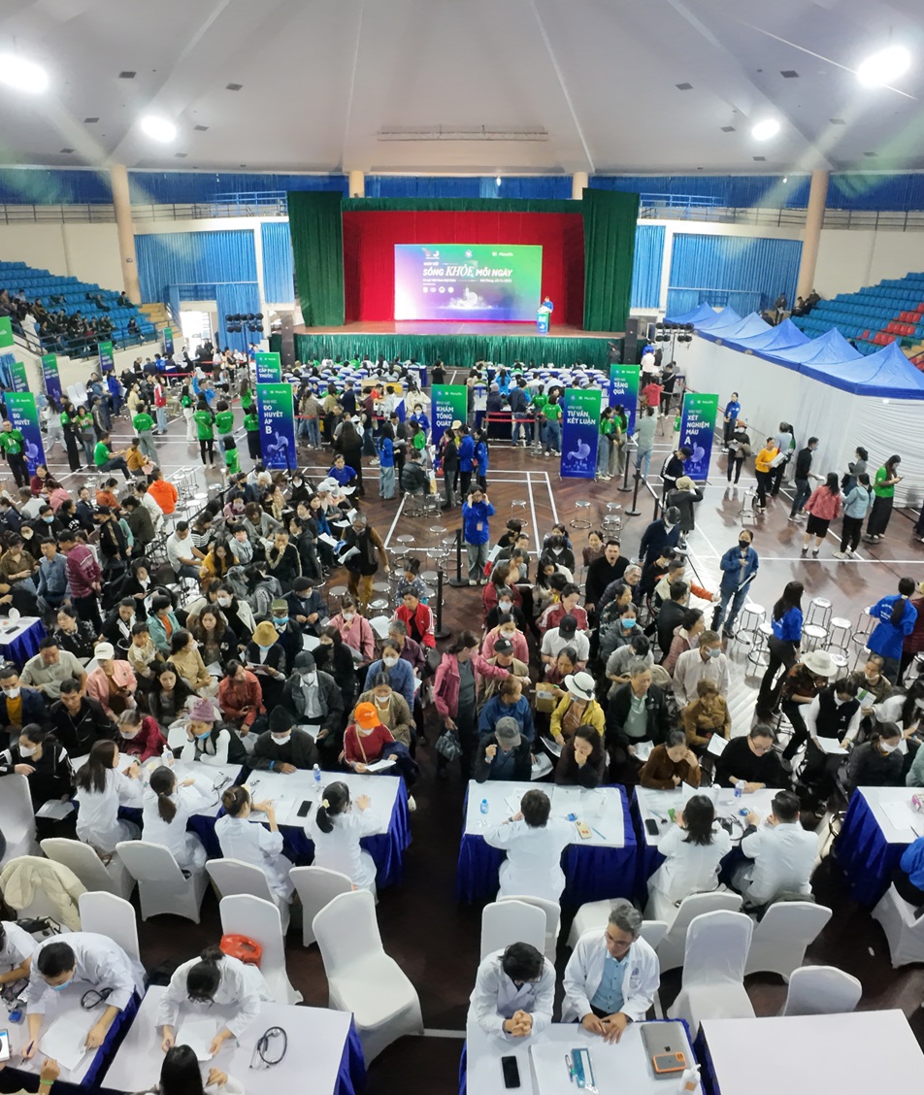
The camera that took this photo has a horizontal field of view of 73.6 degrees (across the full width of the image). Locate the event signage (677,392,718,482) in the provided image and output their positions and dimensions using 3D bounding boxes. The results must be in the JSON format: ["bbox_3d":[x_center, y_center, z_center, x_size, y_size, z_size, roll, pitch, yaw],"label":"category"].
[{"bbox_3d":[5.570,-2.576,14.574,0.800,2.000,0.250,7,25,15],"label":"event signage"}]

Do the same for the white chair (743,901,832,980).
[{"bbox_3d":[2.130,2.513,4.195,0.440,0.900,0.500,1,25,2],"label":"white chair"}]

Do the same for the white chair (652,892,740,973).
[{"bbox_3d":[1.660,2.644,4.525,0.450,0.930,0.550,1,25,2],"label":"white chair"}]

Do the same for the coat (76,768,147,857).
[{"bbox_3d":[-2.820,2.139,4.899,0.500,0.720,0.480,6,25,14],"label":"coat"}]

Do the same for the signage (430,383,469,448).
[{"bbox_3d":[-0.280,-2.984,15.207,0.830,1.950,0.080,0,22,-2],"label":"signage"}]

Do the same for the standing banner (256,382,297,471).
[{"bbox_3d":[-4.190,-2.700,13.950,0.800,1.970,0.200,0,24,0],"label":"standing banner"}]

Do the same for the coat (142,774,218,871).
[{"bbox_3d":[-2.132,2.043,4.729,0.480,0.700,0.550,6,23,11],"label":"coat"}]

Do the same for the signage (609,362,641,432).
[{"bbox_3d":[4.880,-4.388,18.551,0.800,2.000,0.250,4,25,8],"label":"signage"}]

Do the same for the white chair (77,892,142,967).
[{"bbox_3d":[-2.210,2.669,3.860,0.440,0.900,0.500,4,25,8],"label":"white chair"}]

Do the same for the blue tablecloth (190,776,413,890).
[{"bbox_3d":[-1.174,2.359,5.036,1.330,0.760,0.660,1,22,0],"label":"blue tablecloth"}]

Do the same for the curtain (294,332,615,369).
[{"bbox_3d":[-0.243,-8.999,28.243,15.000,1.400,0.250,2,25,4],"label":"curtain"}]

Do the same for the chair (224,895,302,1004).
[{"bbox_3d":[-1.290,2.682,3.832,0.440,0.900,0.500,4,25,8],"label":"chair"}]

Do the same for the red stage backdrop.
[{"bbox_3d":[0.050,-14.818,33.359,13.200,5.800,2.000,1,25,2],"label":"red stage backdrop"}]

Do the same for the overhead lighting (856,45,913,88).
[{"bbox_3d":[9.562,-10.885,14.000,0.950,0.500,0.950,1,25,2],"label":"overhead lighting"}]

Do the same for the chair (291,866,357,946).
[{"bbox_3d":[-0.900,2.572,4.668,0.450,0.930,0.550,4,25,8],"label":"chair"}]

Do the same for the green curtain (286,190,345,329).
[{"bbox_3d":[-6.126,-12.116,26.000,2.400,5.000,0.500,1,25,2],"label":"green curtain"}]

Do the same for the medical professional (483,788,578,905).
[{"bbox_3d":[0.520,2.429,4.630,0.620,1.220,0.720,1,25,3],"label":"medical professional"}]

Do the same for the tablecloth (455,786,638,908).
[{"bbox_3d":[0.655,2.448,5.120,1.350,0.750,0.630,2,25,5],"label":"tablecloth"}]

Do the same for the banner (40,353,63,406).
[{"bbox_3d":[-13.850,-5.549,21.099,0.220,2.000,0.780,14,28,28],"label":"banner"}]

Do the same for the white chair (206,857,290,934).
[{"bbox_3d":[-1.550,2.489,4.728,0.460,0.950,0.560,2,25,4],"label":"white chair"}]

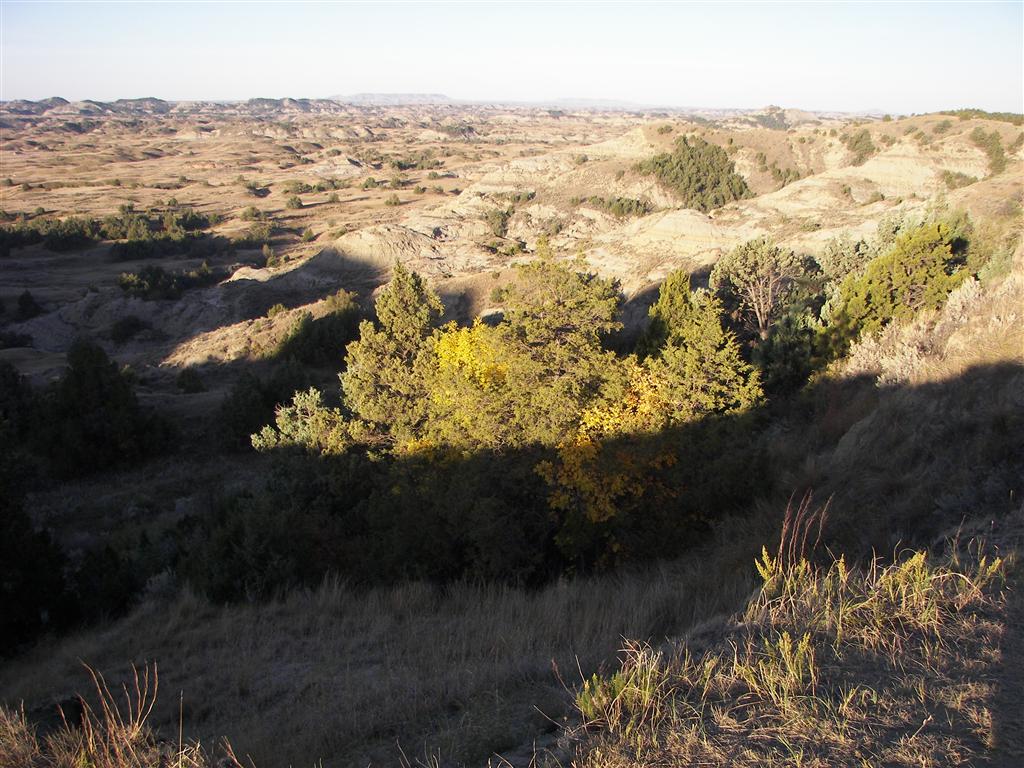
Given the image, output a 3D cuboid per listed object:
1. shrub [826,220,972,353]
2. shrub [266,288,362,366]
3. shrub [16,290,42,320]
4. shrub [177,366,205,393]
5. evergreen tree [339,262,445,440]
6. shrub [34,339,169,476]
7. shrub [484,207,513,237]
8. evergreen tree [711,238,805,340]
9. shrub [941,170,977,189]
[{"bbox_3d":[9.774,-2.472,27.000,3.590,3.450,3.230,6,16,19],"label":"shrub"},{"bbox_3d":[-10.200,-2.918,55.000,4.610,4.030,4.150,-2,15,-10],"label":"shrub"},{"bbox_3d":[-38.593,-6.266,85.000,2.170,2.390,1.950,-6,16,-24],"label":"shrub"},{"bbox_3d":[-18.114,-0.254,60.000,1.530,1.460,1.380,-4,15,-17],"label":"shrub"},{"bbox_3d":[-3.030,-0.596,27.000,2.460,4.970,2.210,-1,15,-6],"label":"evergreen tree"},{"bbox_3d":[-16.961,0.971,44.000,5.370,5.700,4.830,-5,16,-21],"label":"shrub"},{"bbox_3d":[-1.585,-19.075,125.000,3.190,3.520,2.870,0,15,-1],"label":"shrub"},{"bbox_3d":[8.760,-3.372,38.000,3.250,3.640,2.930,4,15,13],"label":"evergreen tree"},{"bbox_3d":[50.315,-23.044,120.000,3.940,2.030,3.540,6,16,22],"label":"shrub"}]

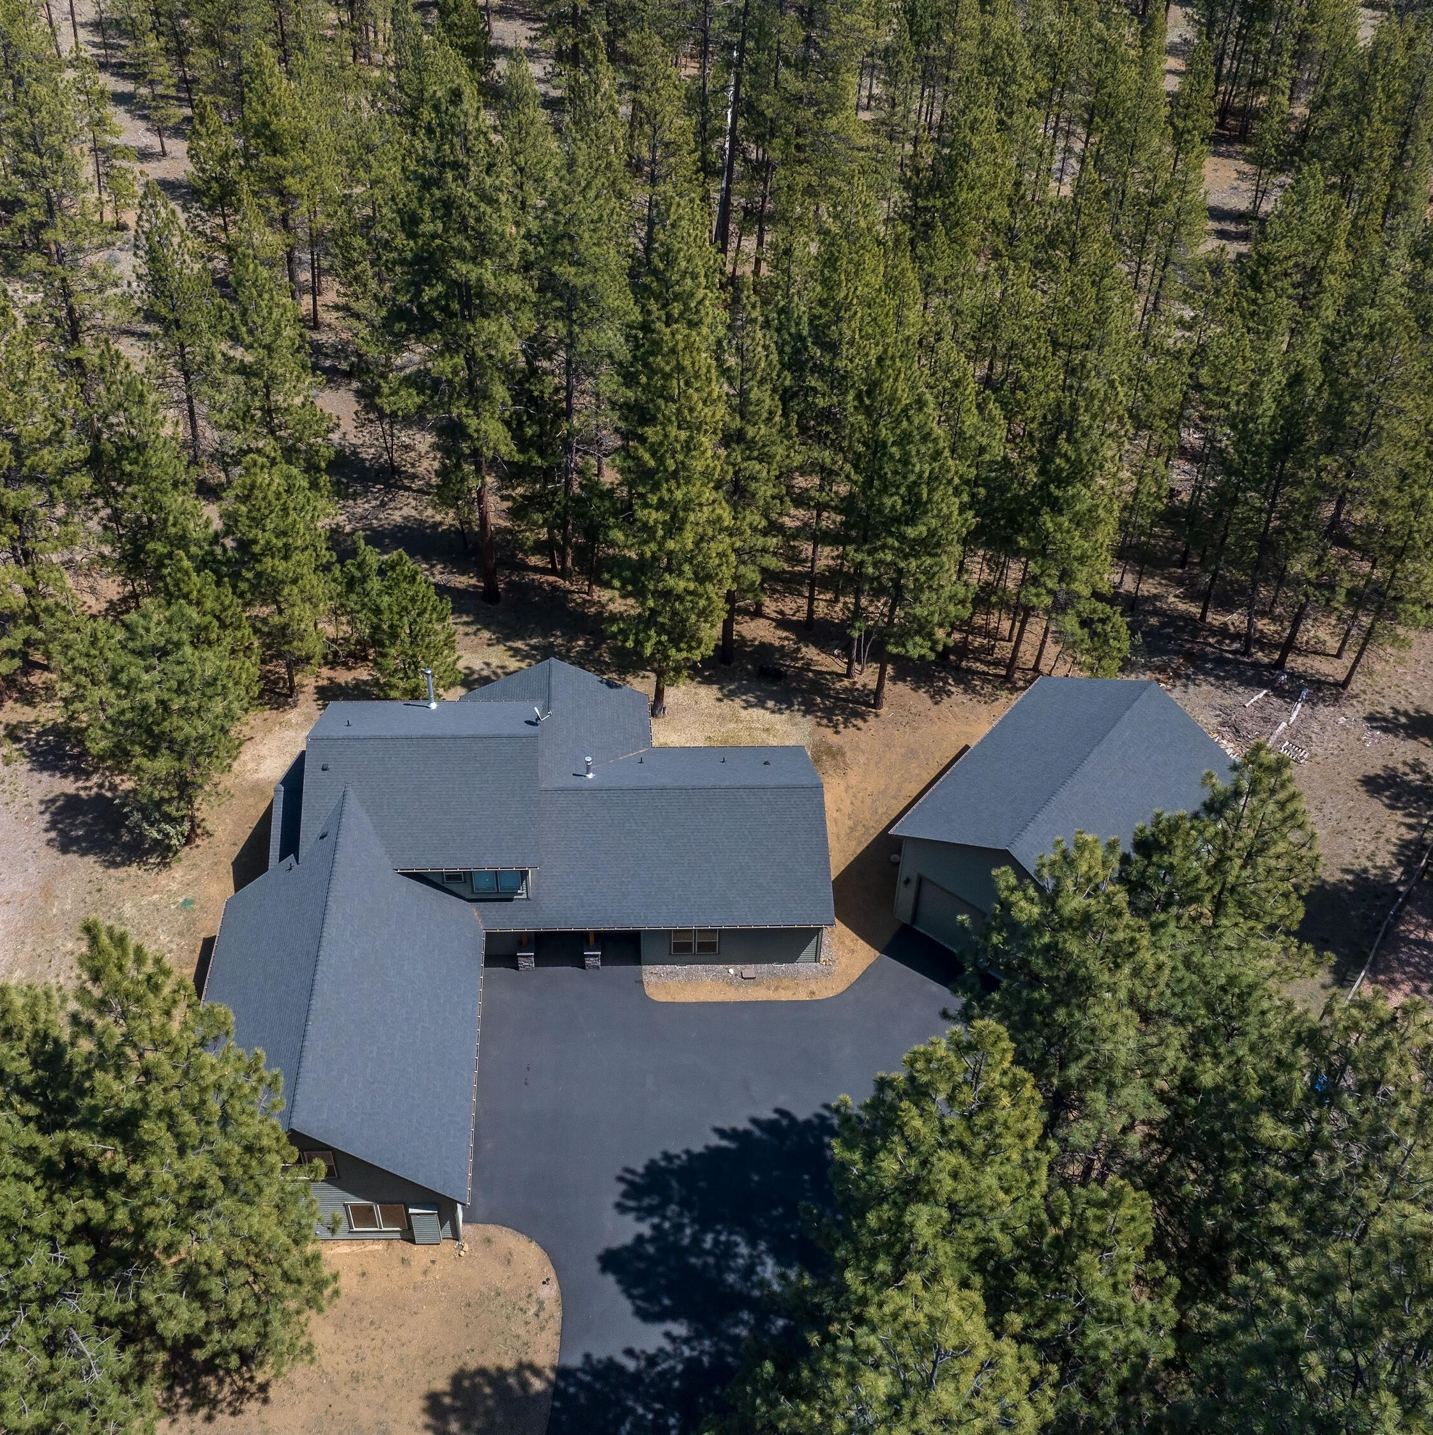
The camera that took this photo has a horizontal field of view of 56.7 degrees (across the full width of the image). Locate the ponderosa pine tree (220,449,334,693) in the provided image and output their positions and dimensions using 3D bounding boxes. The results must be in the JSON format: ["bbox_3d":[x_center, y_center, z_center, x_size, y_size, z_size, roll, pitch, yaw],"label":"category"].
[{"bbox_3d":[-21.279,-6.298,63.719,5.300,13.690,5.300,3,40,0],"label":"ponderosa pine tree"}]

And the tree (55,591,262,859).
[{"bbox_3d":[-23.034,0.442,53.860,8.000,12.770,8.000,5,40,0],"label":"tree"}]

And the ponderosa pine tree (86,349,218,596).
[{"bbox_3d":[-29.623,-11.709,69.026,6.000,14.235,6.000,3,40,0],"label":"ponderosa pine tree"}]

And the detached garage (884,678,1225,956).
[{"bbox_3d":[15.347,4.732,57.873,10.308,7.826,13.521,29,47,26],"label":"detached garage"}]

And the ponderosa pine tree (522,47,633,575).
[{"bbox_3d":[-7.039,-18.602,66.179,5.800,28.110,5.800,5,40,0],"label":"ponderosa pine tree"}]

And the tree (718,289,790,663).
[{"bbox_3d":[1.244,-10.778,65.420,4.200,20.372,4.200,3,40,0],"label":"tree"}]

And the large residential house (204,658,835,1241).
[{"bbox_3d":[-7.081,6.519,52.064,23.890,8.000,25.750,0,40,-6],"label":"large residential house"}]

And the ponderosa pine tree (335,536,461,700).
[{"bbox_3d":[-15.382,-4.840,63.879,6.000,8.960,6.000,5,40,0],"label":"ponderosa pine tree"}]

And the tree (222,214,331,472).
[{"bbox_3d":[-26.385,-20.396,77.460,5.800,16.769,5.800,3,40,0],"label":"tree"}]

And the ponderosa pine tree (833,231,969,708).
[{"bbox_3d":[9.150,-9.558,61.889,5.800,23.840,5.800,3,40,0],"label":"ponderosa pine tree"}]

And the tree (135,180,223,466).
[{"bbox_3d":[-31.508,-22.351,76.866,4.700,16.720,4.700,5,40,0],"label":"tree"}]

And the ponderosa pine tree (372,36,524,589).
[{"bbox_3d":[-12.952,-17.396,63.960,7.200,28.320,7.200,5,40,0],"label":"ponderosa pine tree"}]

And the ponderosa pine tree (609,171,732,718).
[{"bbox_3d":[-1.874,-10.268,58.110,5.600,26.500,5.600,5,40,0],"label":"ponderosa pine tree"}]

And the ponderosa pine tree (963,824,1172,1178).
[{"bbox_3d":[11.988,9.654,43.929,6.700,16.300,6.700,5,40,0],"label":"ponderosa pine tree"}]

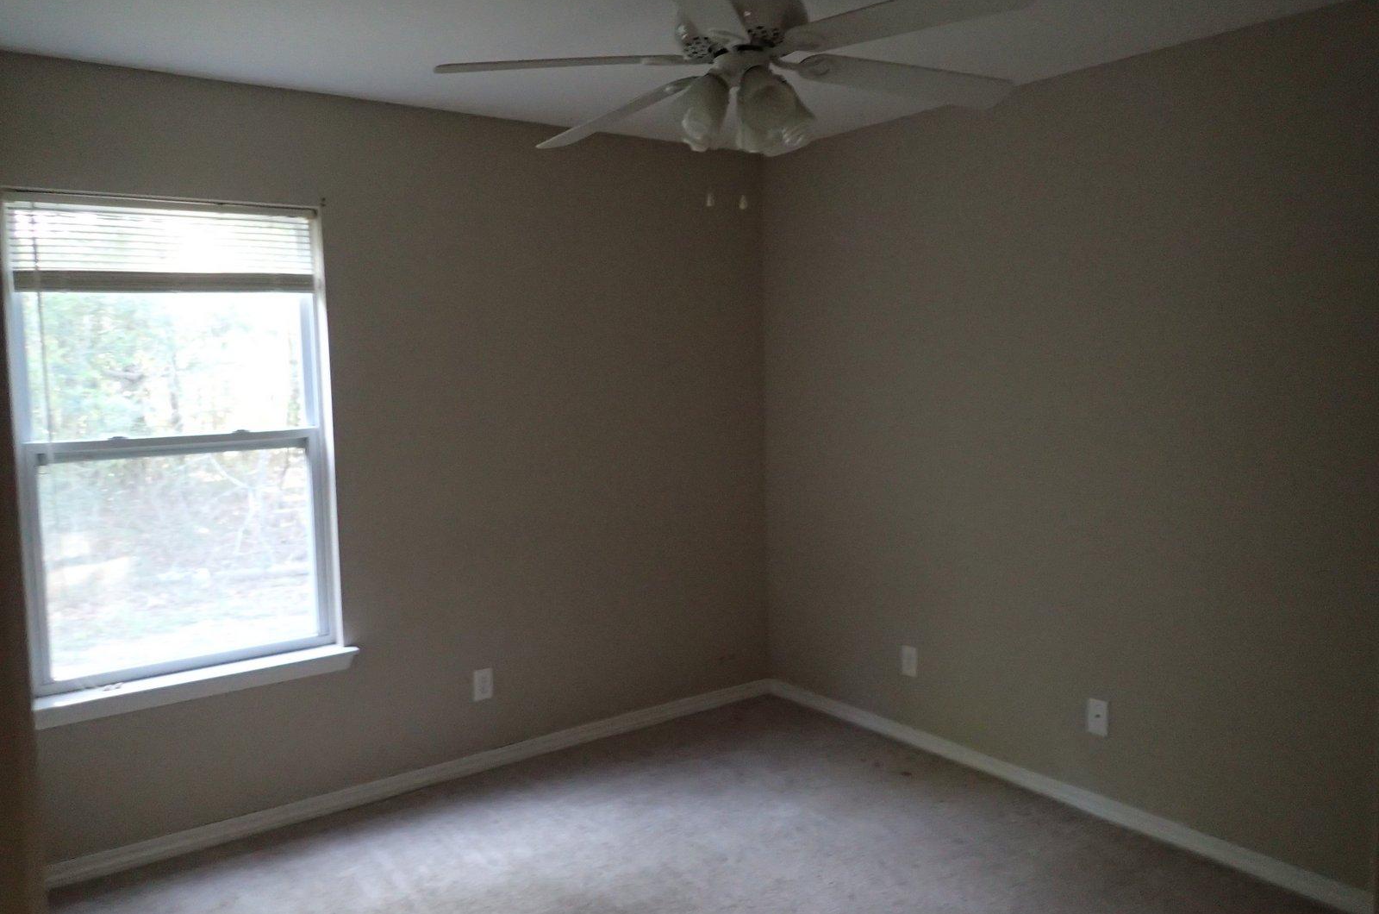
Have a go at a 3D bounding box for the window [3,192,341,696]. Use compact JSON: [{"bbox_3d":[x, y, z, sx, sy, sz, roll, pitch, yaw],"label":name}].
[{"bbox_3d":[-1.601,-0.054,3.136,0.911,1.492,0.099,-5,7,-36],"label":"window"}]

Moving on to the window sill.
[{"bbox_3d":[-1.557,0.726,3.181,0.963,0.071,0.129,-5,7,-36],"label":"window sill"}]

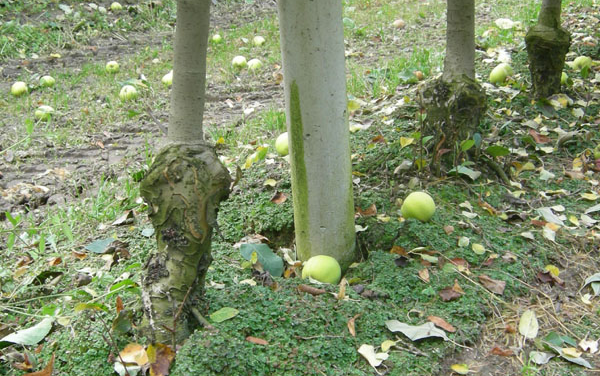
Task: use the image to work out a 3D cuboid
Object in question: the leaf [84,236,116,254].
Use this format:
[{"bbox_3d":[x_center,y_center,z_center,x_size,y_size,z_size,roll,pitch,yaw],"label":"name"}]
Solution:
[{"bbox_3d":[-0.464,0.134,2.040,0.070,0.014,0.051,-8,30,-13],"label":"leaf"}]

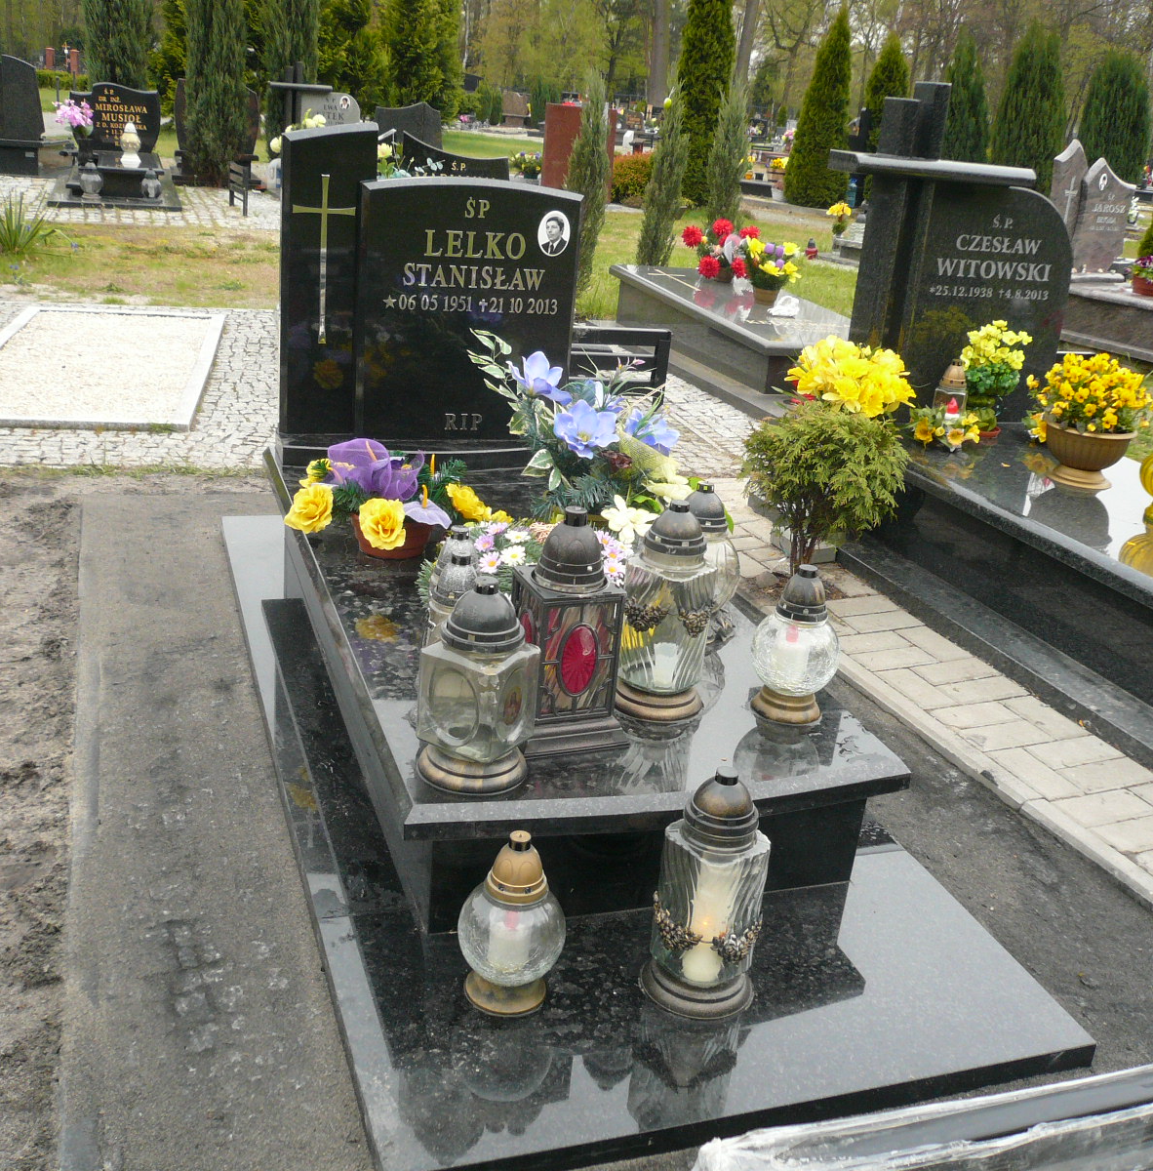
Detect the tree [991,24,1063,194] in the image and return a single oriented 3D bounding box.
[{"bbox_3d":[9.315,-9.795,26.409,1.500,3.536,1.500,-3,22,-19],"label":"tree"}]

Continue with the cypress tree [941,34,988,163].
[{"bbox_3d":[5.349,-6.397,17.500,0.720,2.500,0.720,-2,22,-20],"label":"cypress tree"}]

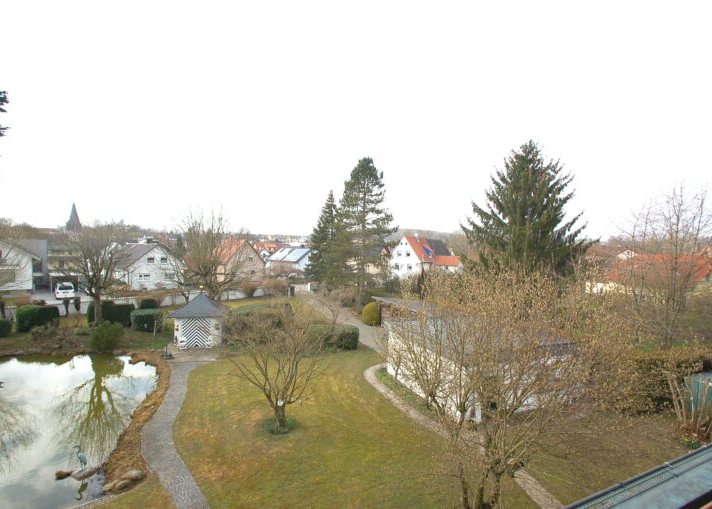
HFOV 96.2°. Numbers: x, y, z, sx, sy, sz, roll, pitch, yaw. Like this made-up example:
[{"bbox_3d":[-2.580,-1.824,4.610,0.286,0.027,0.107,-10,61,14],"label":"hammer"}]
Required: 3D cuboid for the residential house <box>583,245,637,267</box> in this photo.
[{"bbox_3d":[67.721,1.753,84.000,9.500,7.800,11.500,1,3,6],"label":"residential house"}]

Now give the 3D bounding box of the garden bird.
[{"bbox_3d":[-9.003,6.589,10.400,0.400,0.820,0.180,-1,4,-37],"label":"garden bird"}]

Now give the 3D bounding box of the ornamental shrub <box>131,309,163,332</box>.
[{"bbox_3d":[-16.621,5.254,25.400,2.200,1.400,1.700,0,4,-24],"label":"ornamental shrub"}]

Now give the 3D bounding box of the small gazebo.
[{"bbox_3d":[-11.439,4.447,23.490,3.800,3.500,3.800,0,2,-14],"label":"small gazebo"}]

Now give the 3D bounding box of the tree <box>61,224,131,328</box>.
[{"bbox_3d":[-20.227,1.860,24.800,4.700,8.100,4.700,1,3,0],"label":"tree"}]

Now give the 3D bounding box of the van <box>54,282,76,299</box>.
[{"bbox_3d":[-36.664,4.413,40.411,1.850,1.780,4.700,-2,3,-44],"label":"van"}]

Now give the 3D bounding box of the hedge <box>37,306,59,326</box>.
[{"bbox_3d":[-25.990,5.064,27.122,1.500,1.700,1.500,-2,3,-45],"label":"hedge"}]

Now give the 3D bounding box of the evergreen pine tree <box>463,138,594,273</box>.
[{"bbox_3d":[13.997,-1.447,25.958,9.600,15.600,9.600,-1,2,-27],"label":"evergreen pine tree"}]

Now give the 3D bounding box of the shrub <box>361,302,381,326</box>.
[{"bbox_3d":[1.414,5.509,30.170,1.750,1.950,1.750,0,3,0],"label":"shrub"}]

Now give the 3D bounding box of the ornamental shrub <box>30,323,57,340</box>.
[{"bbox_3d":[-22.405,5.454,22.900,1.350,1.050,1.200,0,3,-18],"label":"ornamental shrub"}]

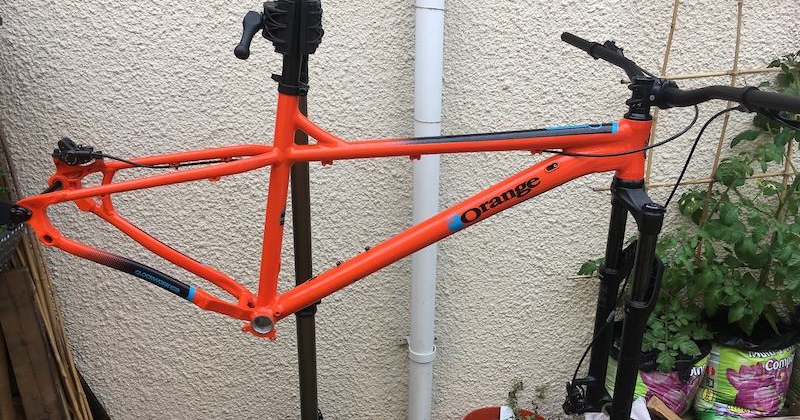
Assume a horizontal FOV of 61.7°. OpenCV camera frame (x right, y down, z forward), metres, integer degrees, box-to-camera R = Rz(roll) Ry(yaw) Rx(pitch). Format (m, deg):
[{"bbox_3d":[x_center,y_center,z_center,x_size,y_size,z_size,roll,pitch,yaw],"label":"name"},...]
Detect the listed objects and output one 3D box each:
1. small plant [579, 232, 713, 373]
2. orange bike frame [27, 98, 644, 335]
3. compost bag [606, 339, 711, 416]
[{"bbox_3d":[0.677,0.248,1.840,0.360,0.360,0.290,-1,20,-5],"label":"small plant"},{"bbox_3d":[-0.094,0.009,1.226,1.090,0.458,0.168,-1,20,-4],"label":"orange bike frame"},{"bbox_3d":[0.736,0.445,1.946,0.250,0.210,0.240,-5,21,-16],"label":"compost bag"}]

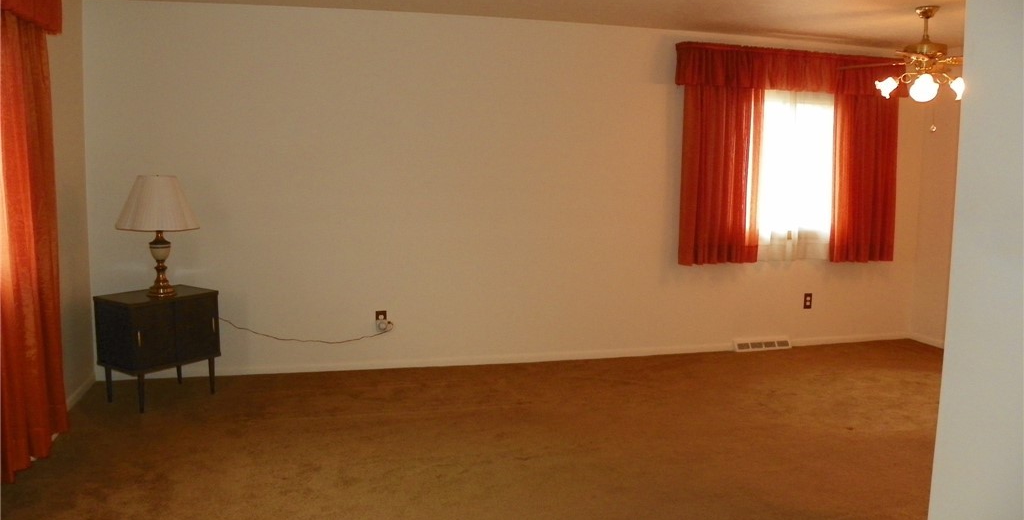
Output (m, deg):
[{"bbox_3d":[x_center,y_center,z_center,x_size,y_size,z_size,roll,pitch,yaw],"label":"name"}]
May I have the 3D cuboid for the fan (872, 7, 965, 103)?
[{"bbox_3d":[2.483,-1.237,4.620,1.100,0.580,1.100,-1,7,-14],"label":"fan"}]

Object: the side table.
[{"bbox_3d":[-2.122,0.523,4.642,0.391,0.638,0.555,5,8,33],"label":"side table"}]

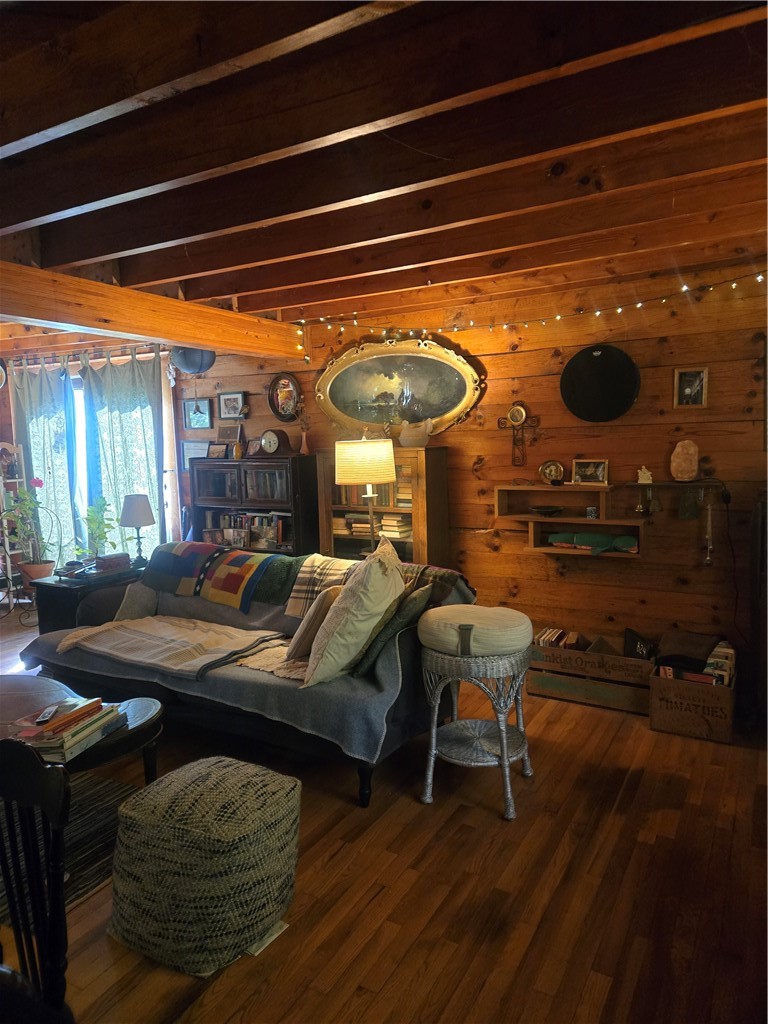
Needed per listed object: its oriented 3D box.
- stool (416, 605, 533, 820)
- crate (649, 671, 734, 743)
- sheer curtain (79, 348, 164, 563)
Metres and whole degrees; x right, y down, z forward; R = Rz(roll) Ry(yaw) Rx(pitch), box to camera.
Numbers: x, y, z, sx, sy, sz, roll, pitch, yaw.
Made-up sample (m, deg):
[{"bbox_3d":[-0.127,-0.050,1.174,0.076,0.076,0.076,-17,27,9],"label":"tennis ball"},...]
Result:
[{"bbox_3d":[0.380,0.774,2.727,0.451,0.693,0.451,-2,6,0],"label":"stool"},{"bbox_3d":[1.514,0.897,3.318,0.350,0.263,0.399,1,7,29],"label":"crate"},{"bbox_3d":[-2.036,-0.172,5.372,0.945,2.135,0.105,1,7,29],"label":"sheer curtain"}]

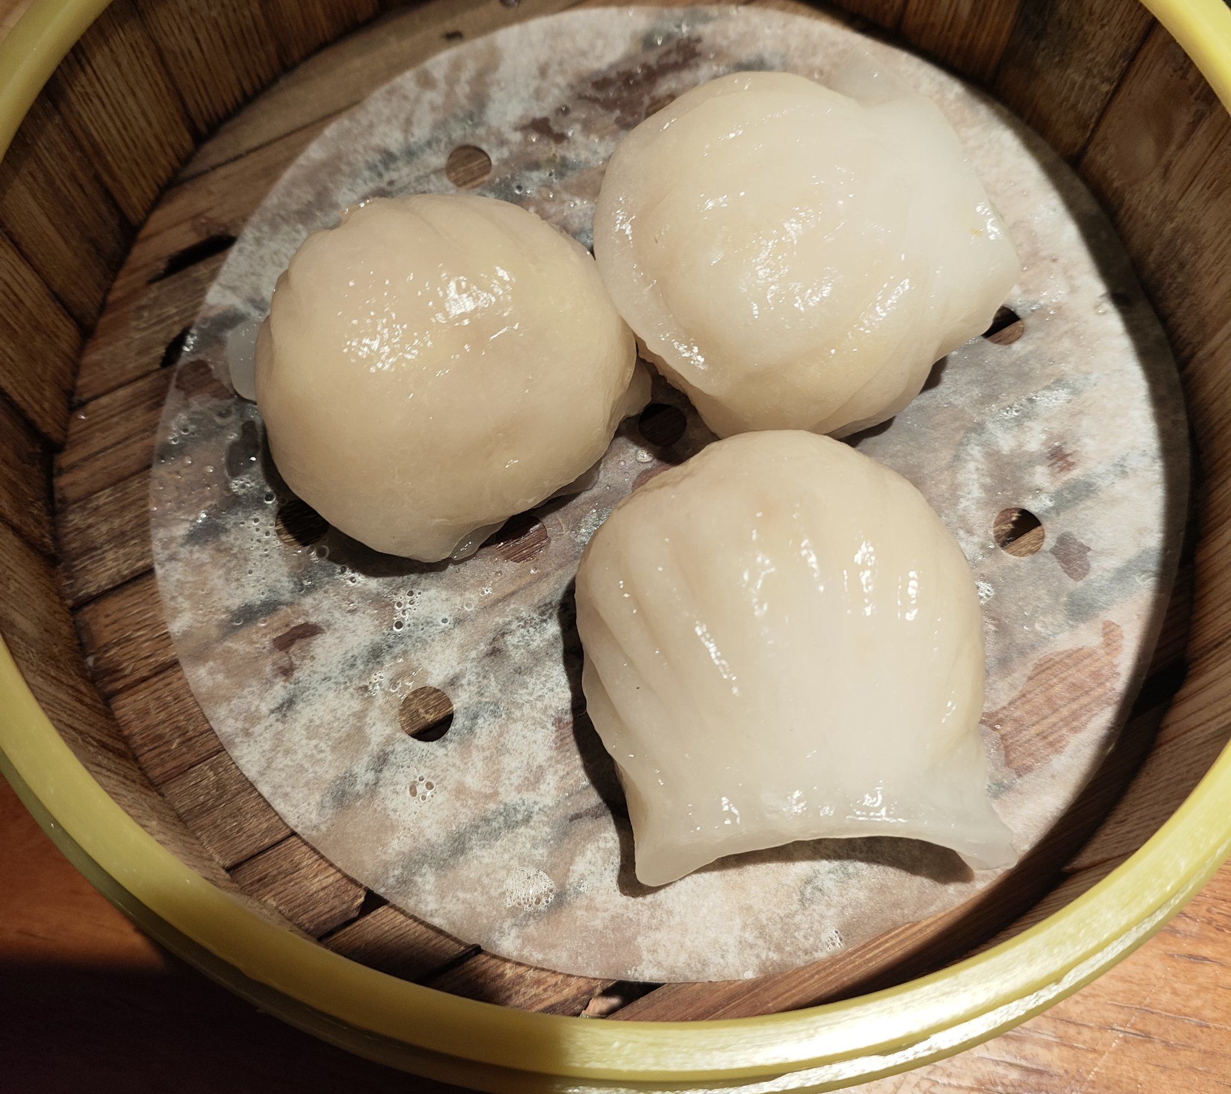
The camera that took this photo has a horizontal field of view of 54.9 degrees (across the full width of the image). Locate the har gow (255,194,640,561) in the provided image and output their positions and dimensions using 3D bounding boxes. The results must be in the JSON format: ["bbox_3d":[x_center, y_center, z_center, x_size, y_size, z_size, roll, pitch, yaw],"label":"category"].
[{"bbox_3d":[-0.022,-0.024,0.153,0.049,0.031,0.052,-7,73,-5],"label":"har gow"}]

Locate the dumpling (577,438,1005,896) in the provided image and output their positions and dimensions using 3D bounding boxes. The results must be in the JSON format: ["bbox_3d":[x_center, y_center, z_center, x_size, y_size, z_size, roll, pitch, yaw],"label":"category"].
[{"bbox_3d":[0.021,0.011,0.144,0.050,0.030,0.058,-4,73,-4],"label":"dumpling"}]

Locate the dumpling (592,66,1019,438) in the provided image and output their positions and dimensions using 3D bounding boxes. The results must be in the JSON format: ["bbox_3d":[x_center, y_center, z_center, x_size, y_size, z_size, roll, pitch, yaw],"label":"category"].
[{"bbox_3d":[0.026,-0.043,0.162,0.059,0.030,0.057,-36,77,-12],"label":"dumpling"}]

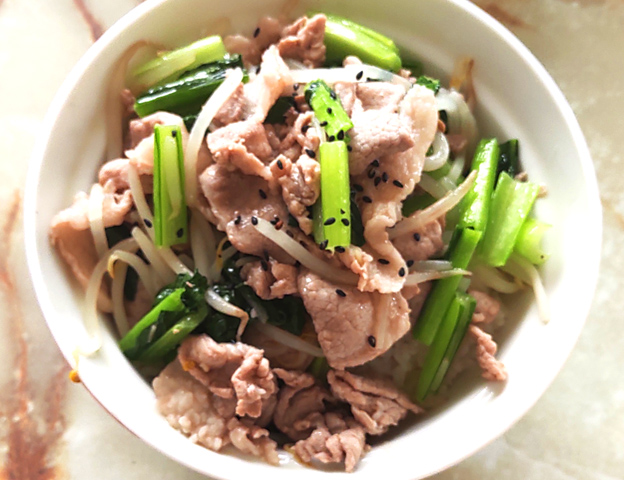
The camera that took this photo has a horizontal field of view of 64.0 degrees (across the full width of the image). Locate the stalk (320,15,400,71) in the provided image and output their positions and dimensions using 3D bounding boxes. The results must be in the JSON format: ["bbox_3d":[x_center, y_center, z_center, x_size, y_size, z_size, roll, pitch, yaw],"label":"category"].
[{"bbox_3d":[0.018,-0.082,0.208,0.037,0.009,0.012,25,93,8],"label":"stalk"}]

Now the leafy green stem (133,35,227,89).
[{"bbox_3d":[-0.054,-0.073,0.206,0.038,0.007,0.010,-24,94,-7],"label":"leafy green stem"}]

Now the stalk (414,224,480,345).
[{"bbox_3d":[0.049,0.016,0.180,0.007,0.005,0.043,25,87,12],"label":"stalk"}]

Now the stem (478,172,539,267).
[{"bbox_3d":[0.072,-0.007,0.184,0.012,0.006,0.033,20,84,13],"label":"stem"}]

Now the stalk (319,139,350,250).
[{"bbox_3d":[0.008,-0.015,0.172,0.010,0.007,0.037,-1,73,1],"label":"stalk"}]

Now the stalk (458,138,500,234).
[{"bbox_3d":[0.061,-0.019,0.184,0.008,0.006,0.036,14,77,11],"label":"stalk"}]

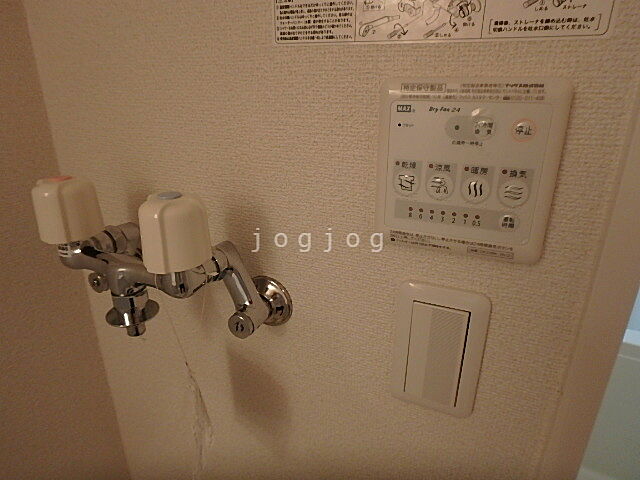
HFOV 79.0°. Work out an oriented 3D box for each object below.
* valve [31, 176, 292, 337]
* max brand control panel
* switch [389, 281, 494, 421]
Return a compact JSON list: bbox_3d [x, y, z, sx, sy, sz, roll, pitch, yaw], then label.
[{"bbox_3d":[-0.146,0.021,0.345,0.219,0.155,0.124,9,22,22],"label":"valve"},{"bbox_3d":[0.098,-0.047,0.270,0.117,0.119,0.017,9,22,22],"label":"max brand control panel"},{"bbox_3d":[0.097,0.094,0.324,0.070,0.120,0.010,9,23,21],"label":"switch"}]

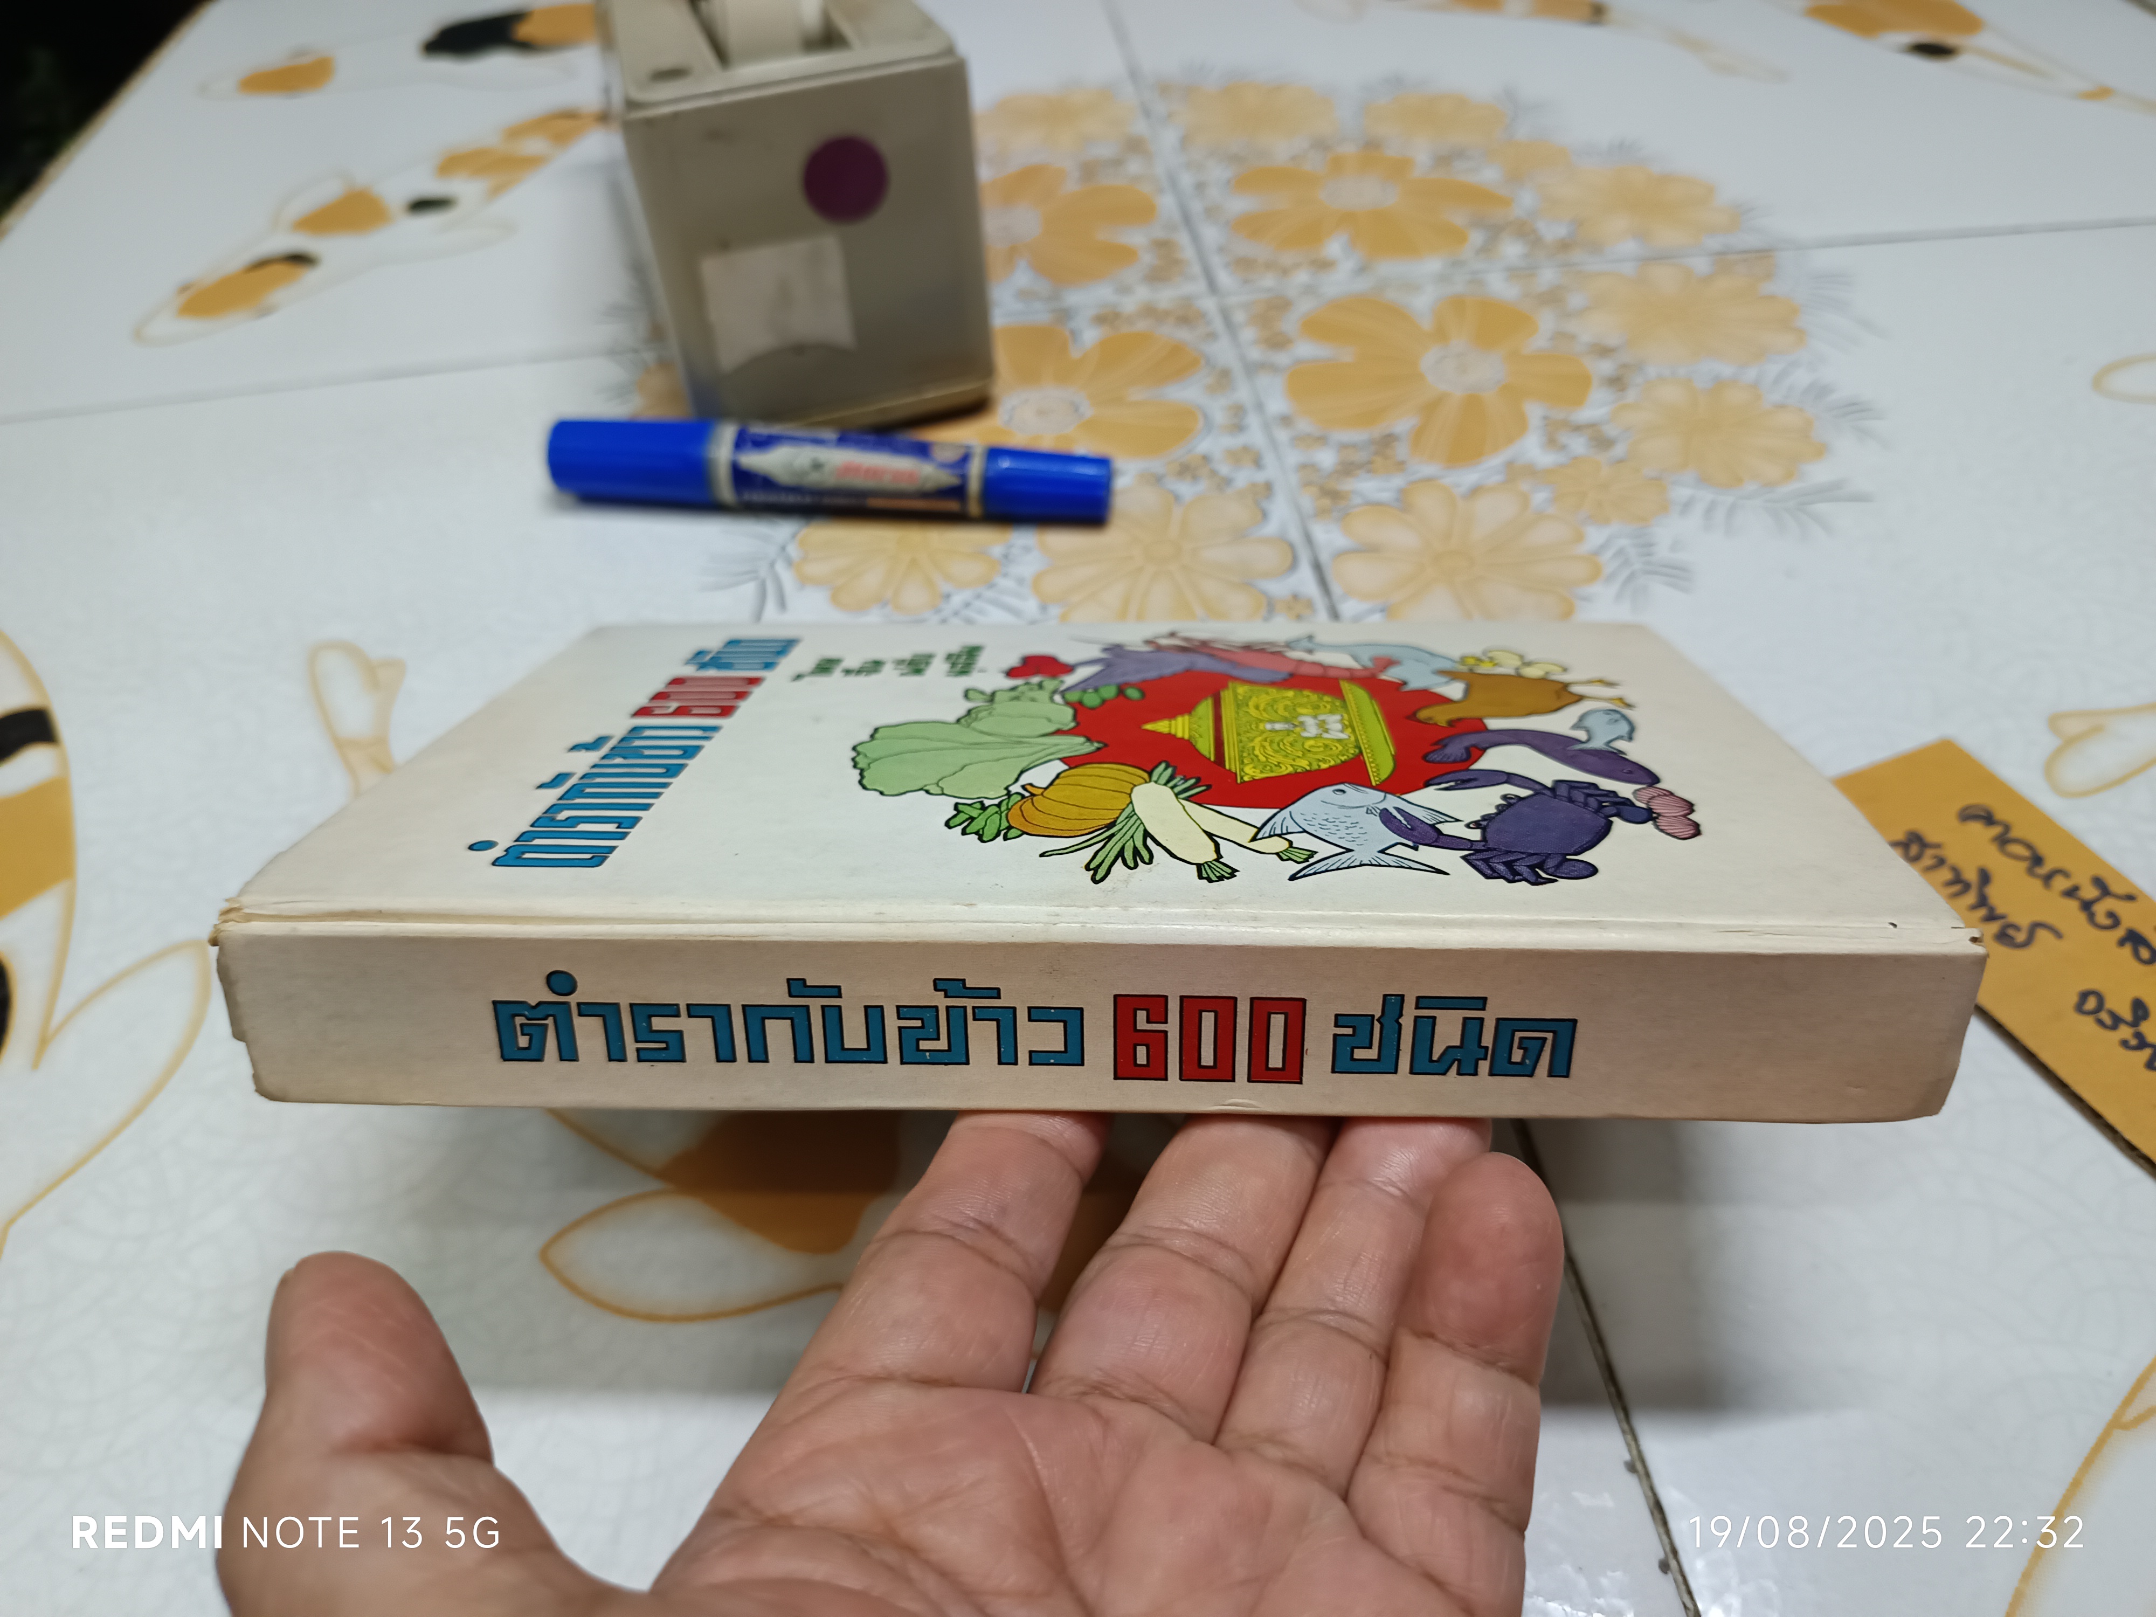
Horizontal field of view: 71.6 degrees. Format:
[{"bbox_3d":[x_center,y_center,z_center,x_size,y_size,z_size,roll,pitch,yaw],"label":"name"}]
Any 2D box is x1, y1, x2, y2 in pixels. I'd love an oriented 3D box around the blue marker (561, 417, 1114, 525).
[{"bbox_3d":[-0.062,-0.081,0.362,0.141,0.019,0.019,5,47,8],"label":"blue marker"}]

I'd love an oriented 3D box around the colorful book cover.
[{"bbox_3d":[0.003,0.000,0.246,0.212,0.023,0.141,0,23,4],"label":"colorful book cover"}]

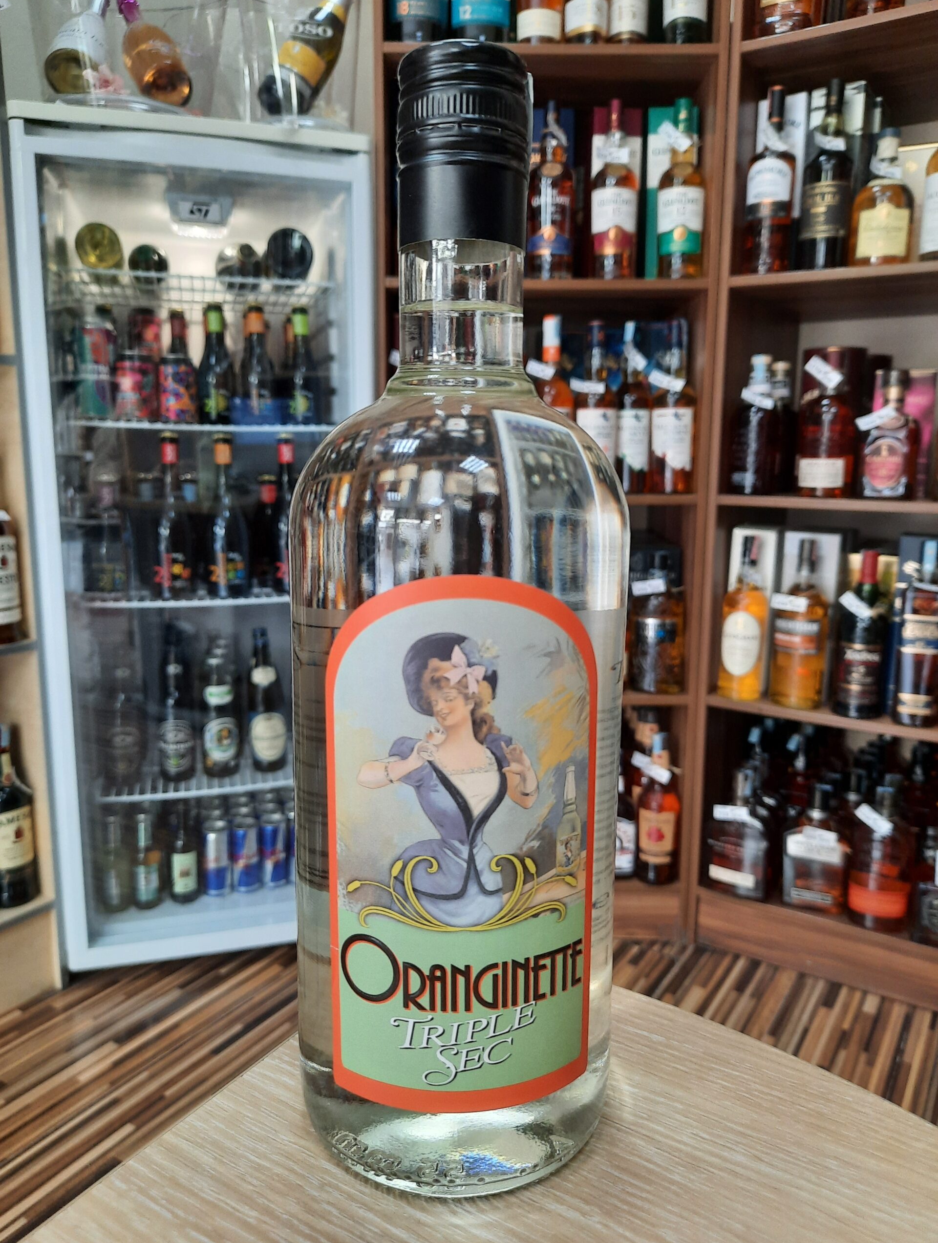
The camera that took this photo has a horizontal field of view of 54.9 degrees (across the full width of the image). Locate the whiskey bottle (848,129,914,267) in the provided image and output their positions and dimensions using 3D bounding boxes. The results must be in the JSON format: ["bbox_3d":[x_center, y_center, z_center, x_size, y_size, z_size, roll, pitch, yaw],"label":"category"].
[{"bbox_3d":[0.662,-0.674,1.450,0.089,0.217,0.085,5,10,26],"label":"whiskey bottle"}]

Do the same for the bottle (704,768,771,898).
[{"bbox_3d":[0.505,0.391,1.693,0.108,0.234,0.063,6,11,31],"label":"bottle"}]

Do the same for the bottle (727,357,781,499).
[{"bbox_3d":[0.504,-0.344,1.596,0.081,0.243,0.081,6,11,30],"label":"bottle"}]

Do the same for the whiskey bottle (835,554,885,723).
[{"bbox_3d":[0.664,0.017,1.528,0.077,0.275,0.077,5,11,25],"label":"whiskey bottle"}]

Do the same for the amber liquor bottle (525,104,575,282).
[{"bbox_3d":[0.142,-0.734,1.561,0.079,0.291,0.079,2,10,8],"label":"amber liquor bottle"}]

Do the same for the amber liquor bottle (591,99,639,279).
[{"bbox_3d":[0.252,-0.737,1.561,0.080,0.302,0.080,2,9,9],"label":"amber liquor bottle"}]

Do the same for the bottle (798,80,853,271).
[{"bbox_3d":[0.585,-0.715,1.471,0.080,0.290,0.080,7,11,32],"label":"bottle"}]

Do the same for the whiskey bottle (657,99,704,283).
[{"bbox_3d":[0.368,-0.734,1.558,0.080,0.296,0.080,3,10,13],"label":"whiskey bottle"}]

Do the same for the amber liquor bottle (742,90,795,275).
[{"bbox_3d":[0.508,-0.727,1.515,0.076,0.299,0.076,5,10,23],"label":"amber liquor bottle"}]

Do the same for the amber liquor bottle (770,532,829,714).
[{"bbox_3d":[0.580,0.003,1.580,0.085,0.290,0.085,5,10,27],"label":"amber liquor bottle"}]

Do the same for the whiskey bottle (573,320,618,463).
[{"bbox_3d":[0.229,-0.378,1.613,0.079,0.302,0.079,1,10,3],"label":"whiskey bottle"}]

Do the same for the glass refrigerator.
[{"bbox_3d":[-0.503,-0.132,1.813,0.553,1.435,0.560,-2,10,-15],"label":"glass refrigerator"}]

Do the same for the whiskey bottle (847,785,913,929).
[{"bbox_3d":[0.716,0.409,1.566,0.102,0.246,0.065,5,11,27],"label":"whiskey bottle"}]

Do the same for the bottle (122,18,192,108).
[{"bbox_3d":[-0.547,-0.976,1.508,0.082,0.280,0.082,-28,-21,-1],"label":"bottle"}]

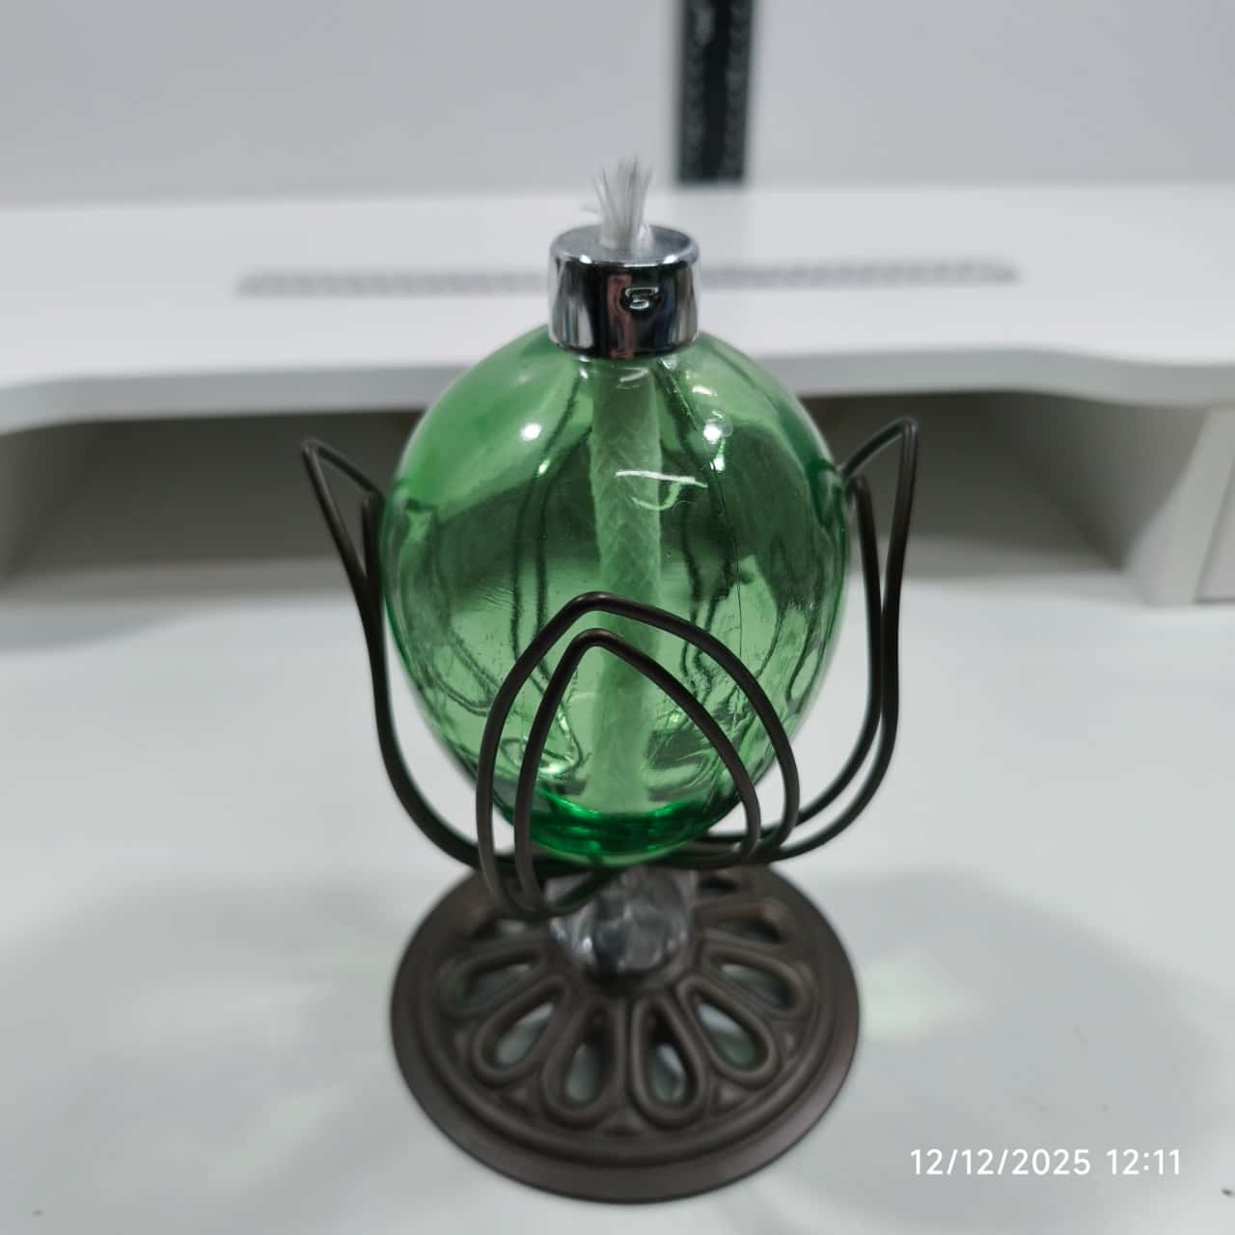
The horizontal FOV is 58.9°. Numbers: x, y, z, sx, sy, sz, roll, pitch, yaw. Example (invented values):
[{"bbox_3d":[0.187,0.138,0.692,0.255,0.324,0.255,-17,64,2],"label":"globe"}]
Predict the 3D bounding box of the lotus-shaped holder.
[{"bbox_3d":[0.002,0.027,0.226,0.112,0.143,0.112,0,33,0],"label":"lotus-shaped holder"}]

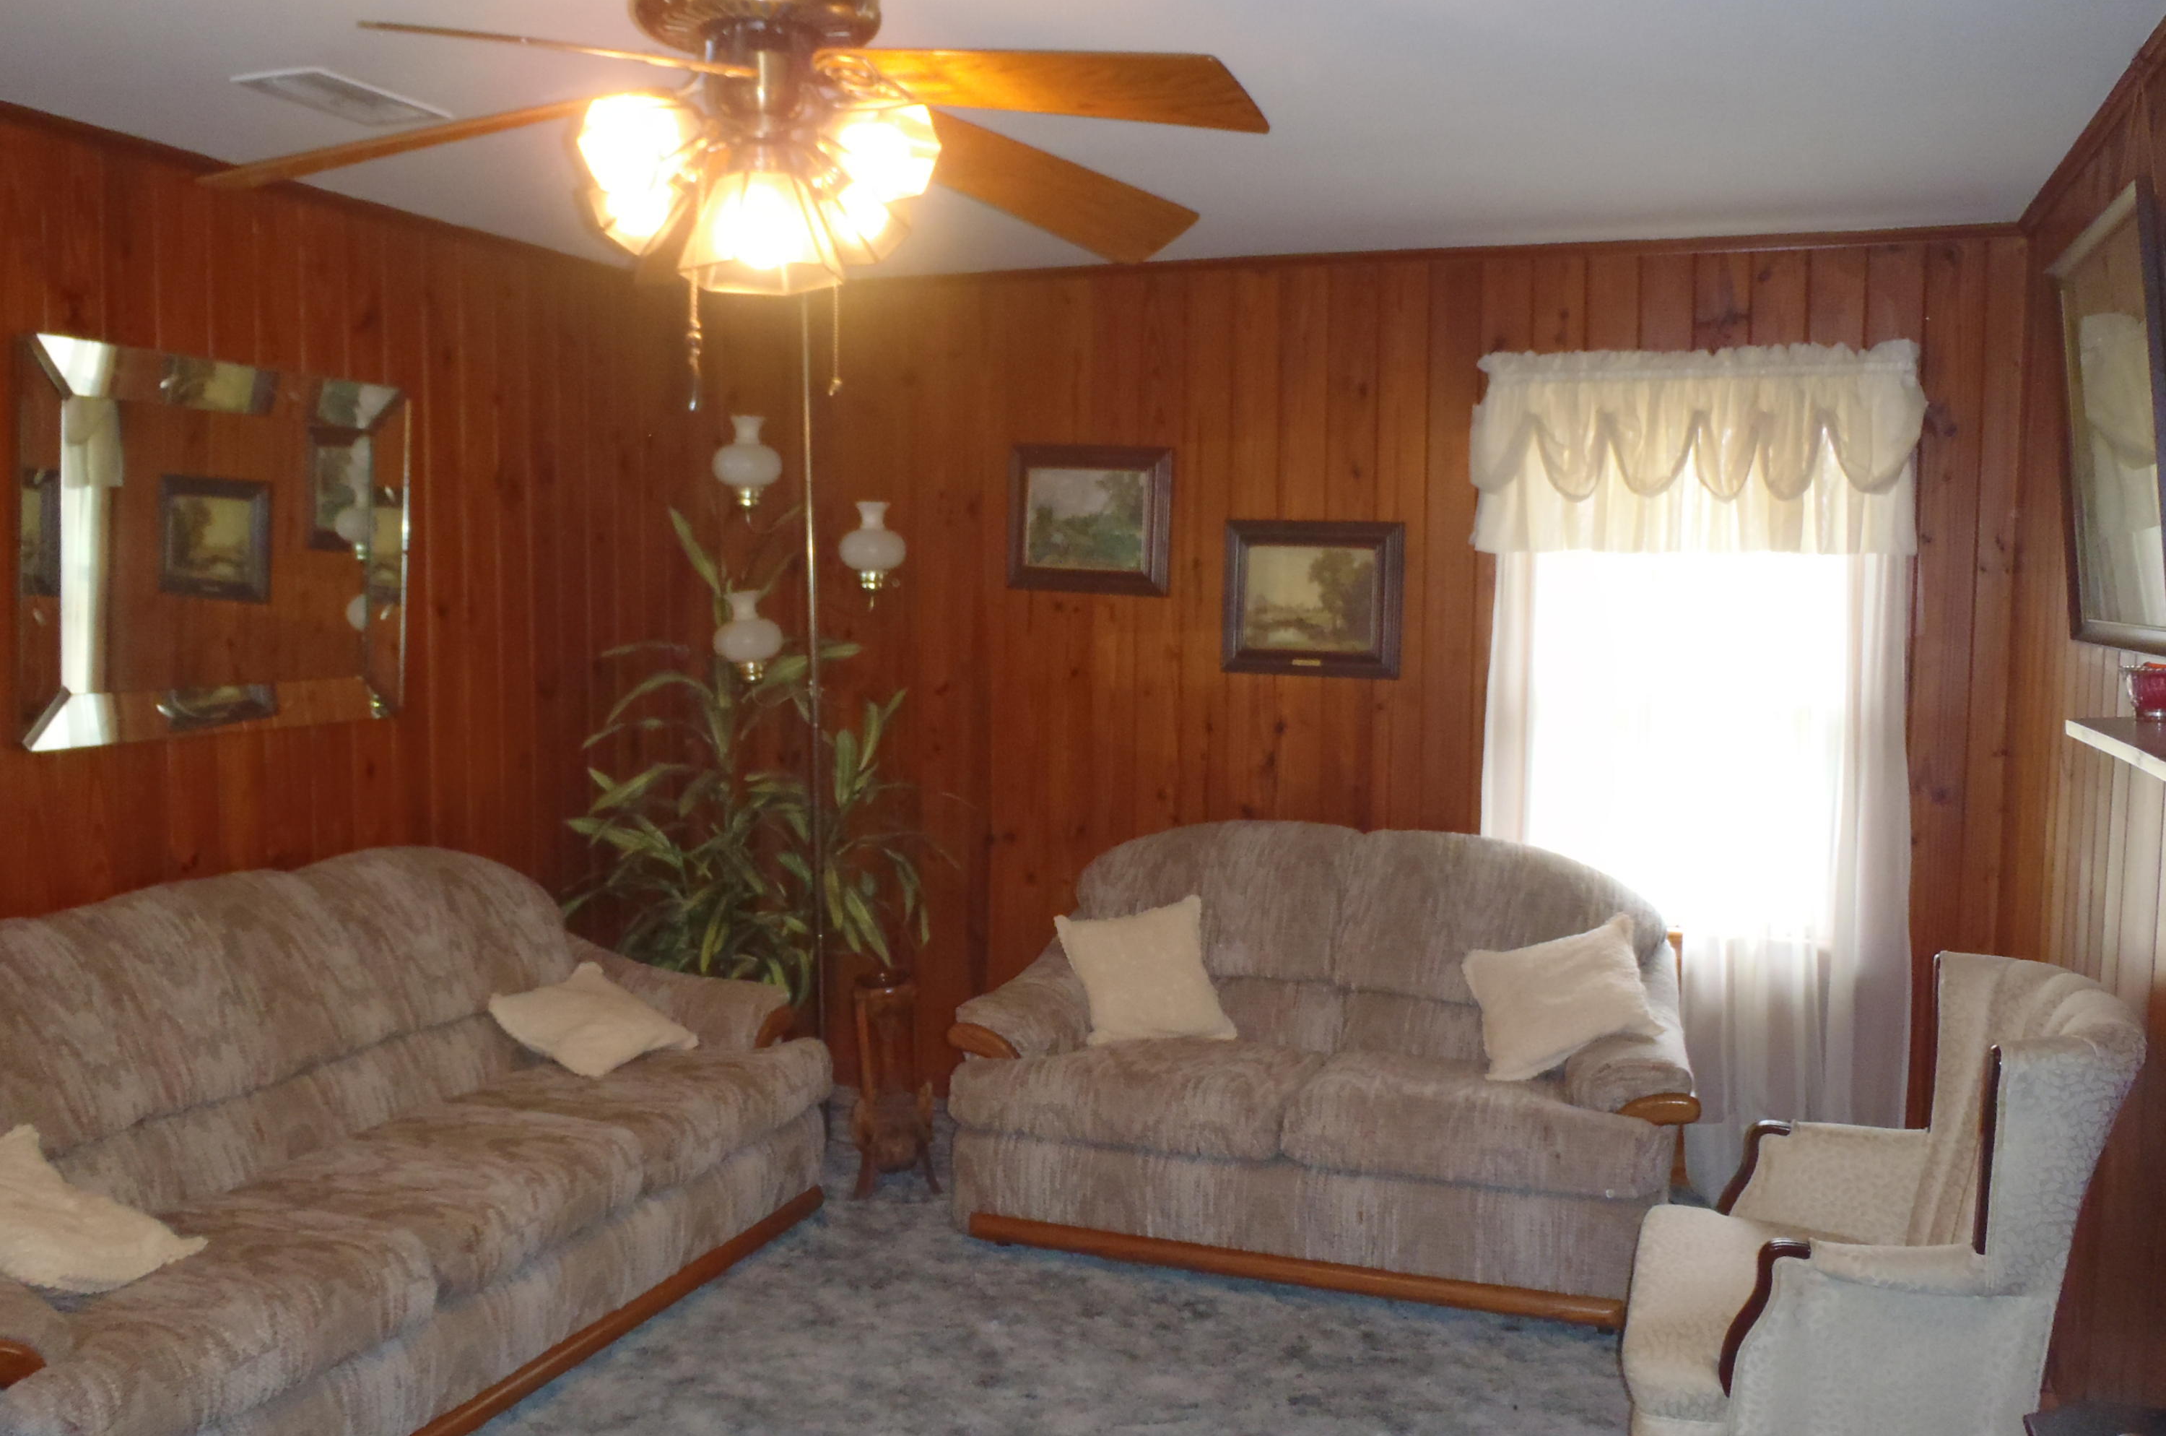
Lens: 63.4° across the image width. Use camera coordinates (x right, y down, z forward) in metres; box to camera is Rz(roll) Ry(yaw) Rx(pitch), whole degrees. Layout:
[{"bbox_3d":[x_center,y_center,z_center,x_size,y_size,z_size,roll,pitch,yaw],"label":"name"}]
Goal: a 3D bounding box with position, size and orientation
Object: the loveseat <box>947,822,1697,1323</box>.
[{"bbox_3d":[0.604,0.772,4.267,1.700,0.940,0.950,2,5,21],"label":"loveseat"}]

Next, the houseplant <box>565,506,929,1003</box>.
[{"bbox_3d":[-0.906,0.288,4.891,0.920,1.770,0.820,2,5,21],"label":"houseplant"}]

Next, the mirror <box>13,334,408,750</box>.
[{"bbox_3d":[-1.806,-0.358,3.738,0.050,0.775,0.990,6,6,21],"label":"mirror"}]

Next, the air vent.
[{"bbox_3d":[-1.357,-1.130,3.228,0.195,0.025,0.345,2,5,21],"label":"air vent"}]

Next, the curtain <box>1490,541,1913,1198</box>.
[{"bbox_3d":[1.527,0.324,4.417,1.020,1.800,0.100,2,5,21],"label":"curtain"}]

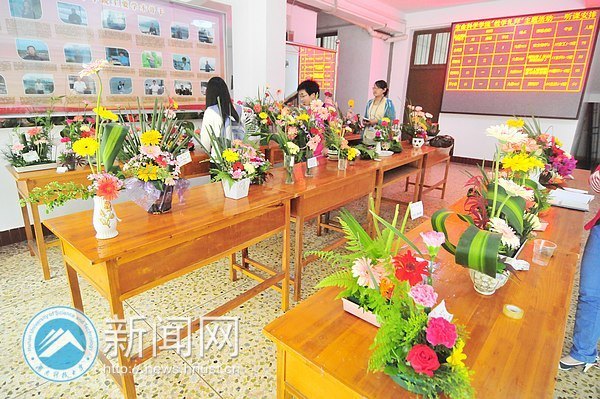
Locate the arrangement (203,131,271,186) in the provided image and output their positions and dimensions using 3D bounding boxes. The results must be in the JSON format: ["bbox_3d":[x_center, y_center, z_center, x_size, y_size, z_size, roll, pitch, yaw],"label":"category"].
[{"bbox_3d":[-0.362,-0.234,1.710,0.370,0.290,0.290,-3,18,-12],"label":"arrangement"}]

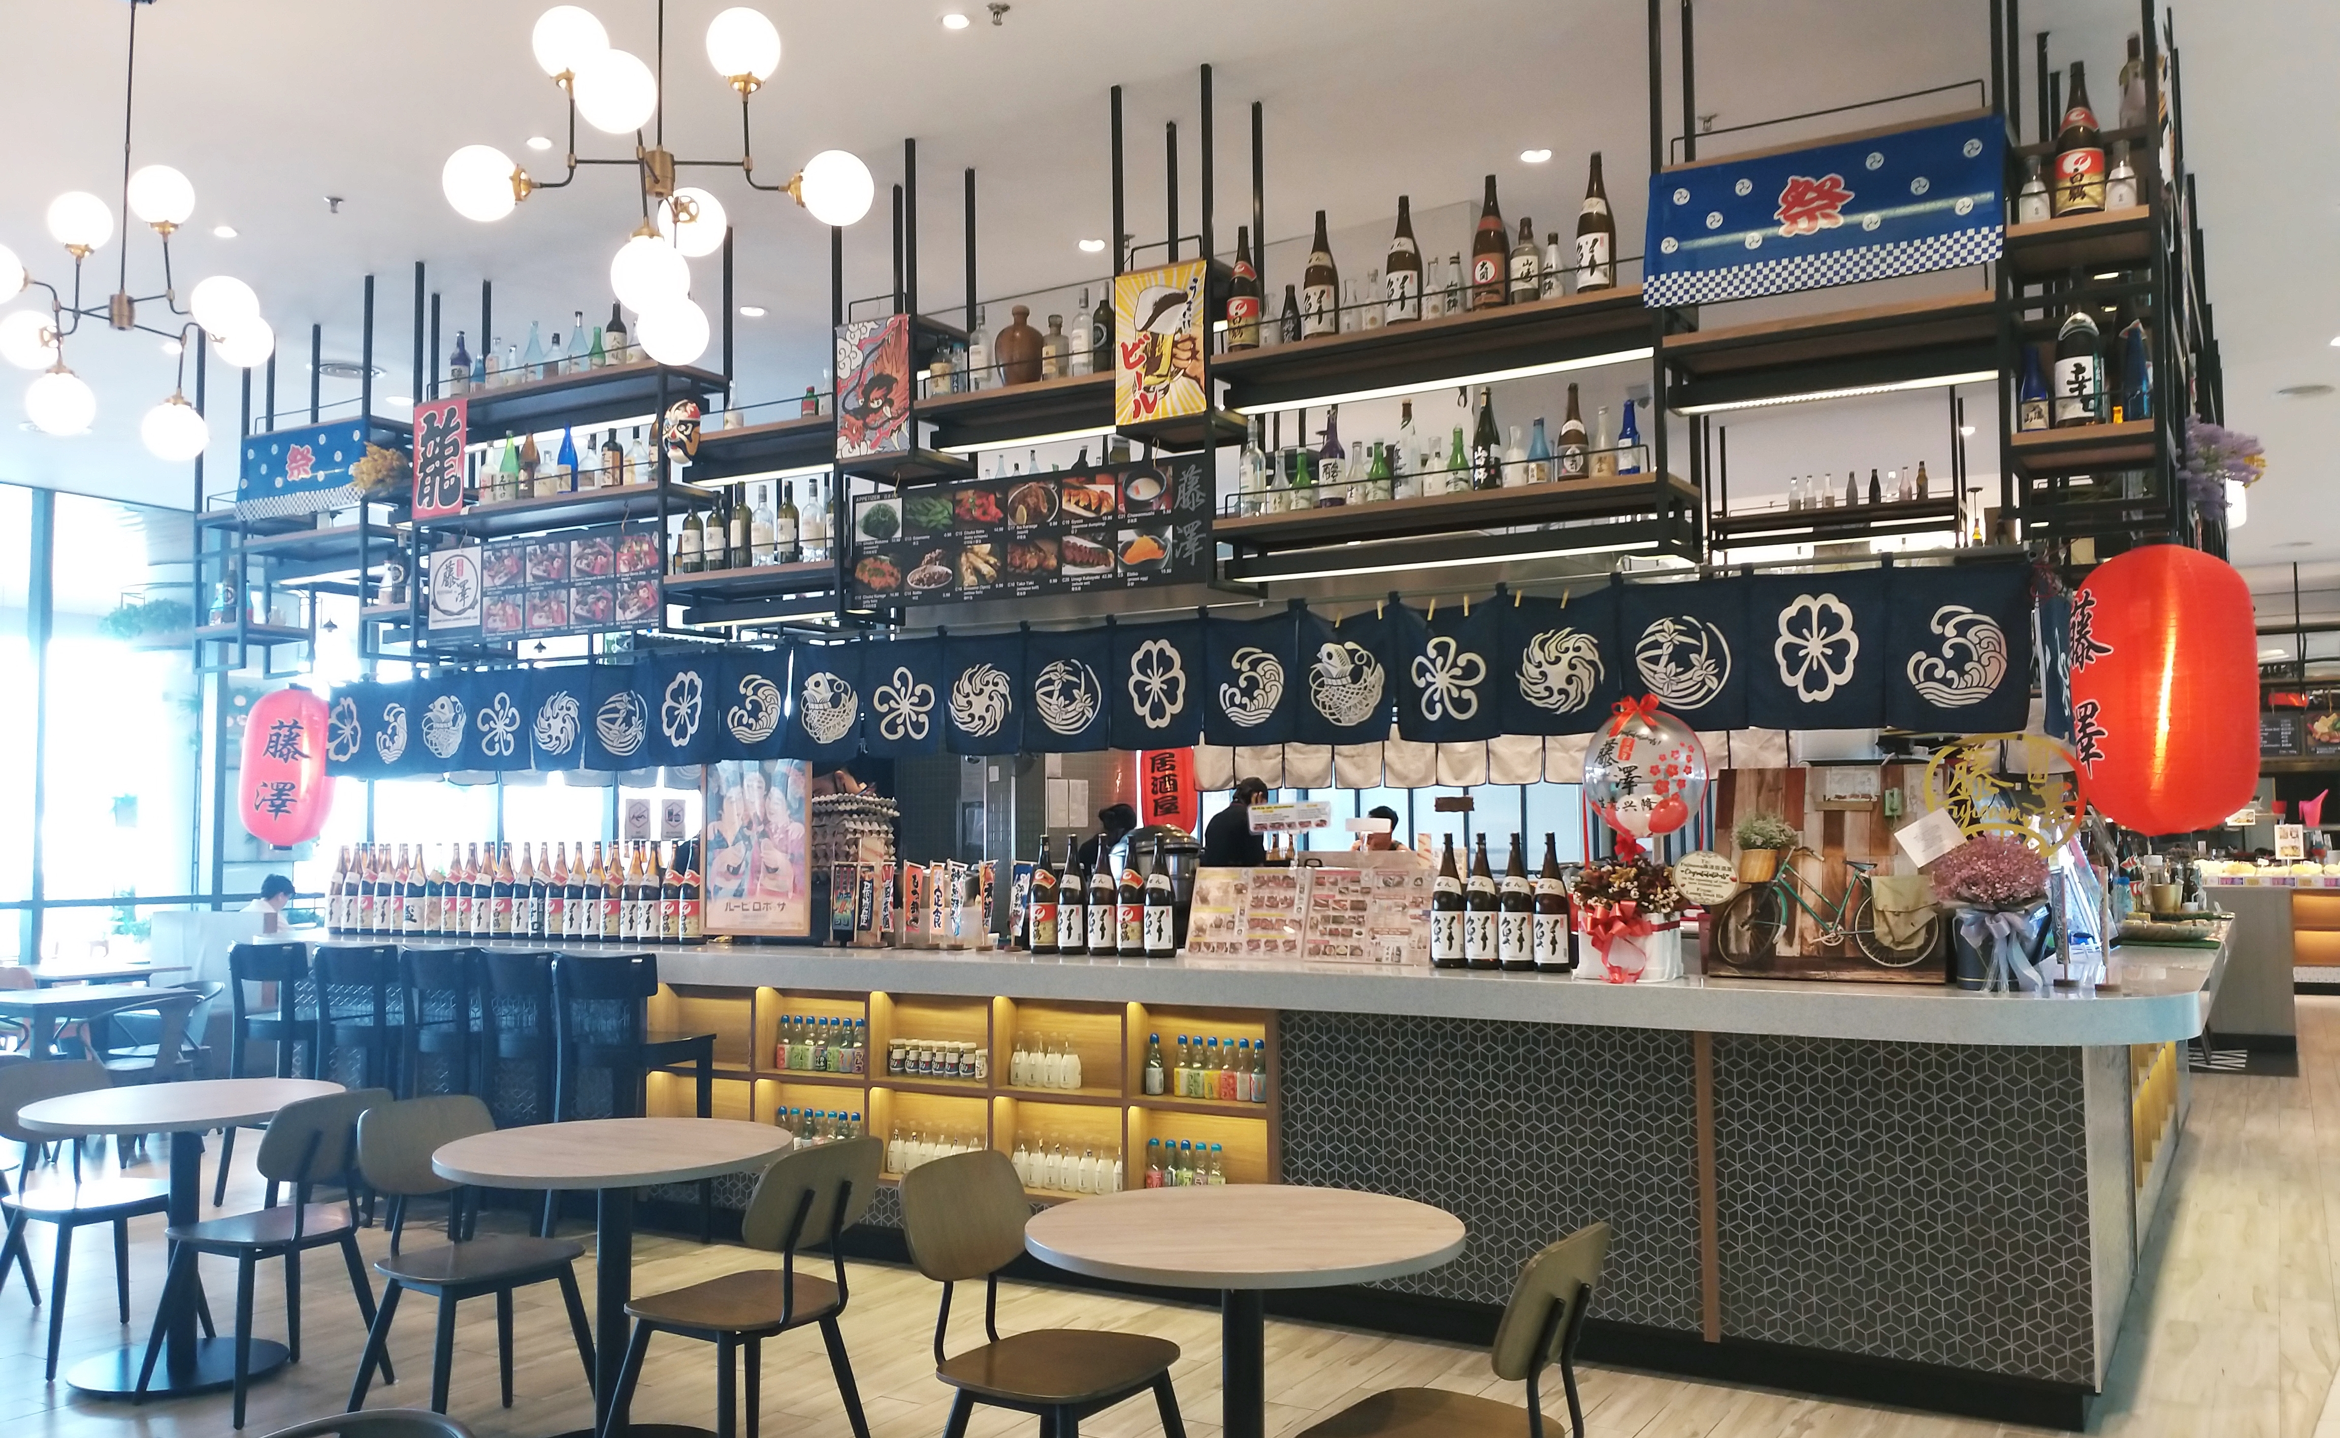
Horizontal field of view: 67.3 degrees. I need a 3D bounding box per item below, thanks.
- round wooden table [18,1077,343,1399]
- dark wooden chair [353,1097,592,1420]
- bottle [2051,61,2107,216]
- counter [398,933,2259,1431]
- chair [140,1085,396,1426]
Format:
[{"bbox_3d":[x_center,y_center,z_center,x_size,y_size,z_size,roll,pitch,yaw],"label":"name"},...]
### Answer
[{"bbox_3d":[-2.737,1.437,4.879,0.797,0.750,0.797,0,-4,0],"label":"round wooden table"},{"bbox_3d":[-1.707,1.376,4.320,0.540,0.810,0.450,-3,-4,37],"label":"dark wooden chair"},{"bbox_3d":[2.160,-1.363,4.163,0.104,0.393,0.104,-2,-4,29],"label":"bottle"},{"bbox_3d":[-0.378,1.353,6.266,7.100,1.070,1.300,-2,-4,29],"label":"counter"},{"bbox_3d":[-2.407,1.403,4.732,0.515,0.820,0.450,-2,-4,30],"label":"chair"}]

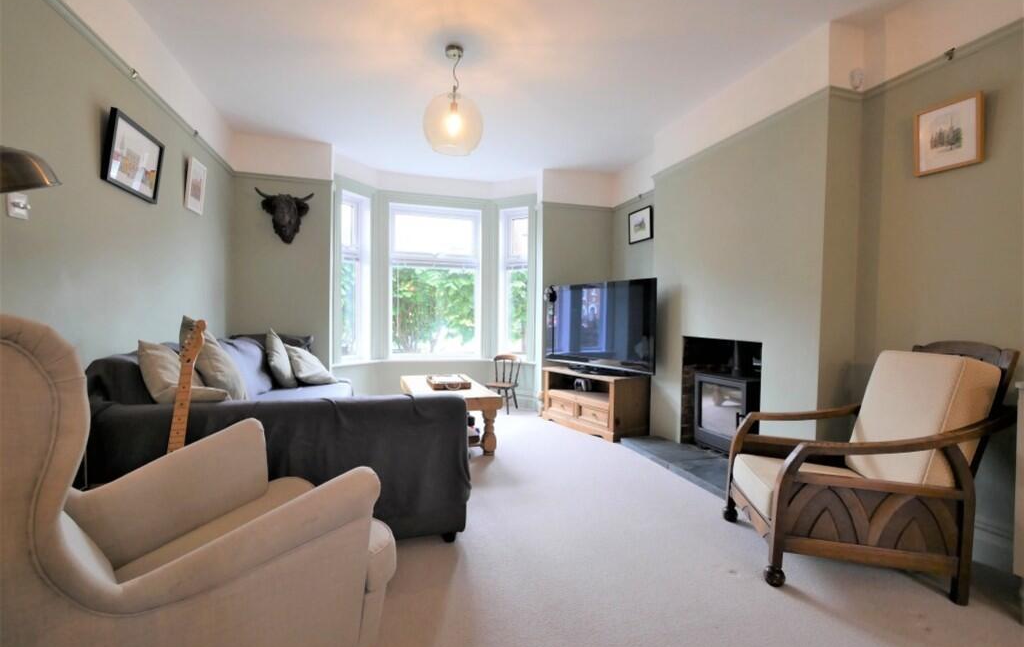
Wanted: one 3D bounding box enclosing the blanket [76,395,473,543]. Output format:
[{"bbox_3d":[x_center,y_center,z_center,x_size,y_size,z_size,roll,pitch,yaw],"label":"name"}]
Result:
[{"bbox_3d":[-0.949,0.639,1.815,1.514,0.669,0.247,0,1,-14],"label":"blanket"}]

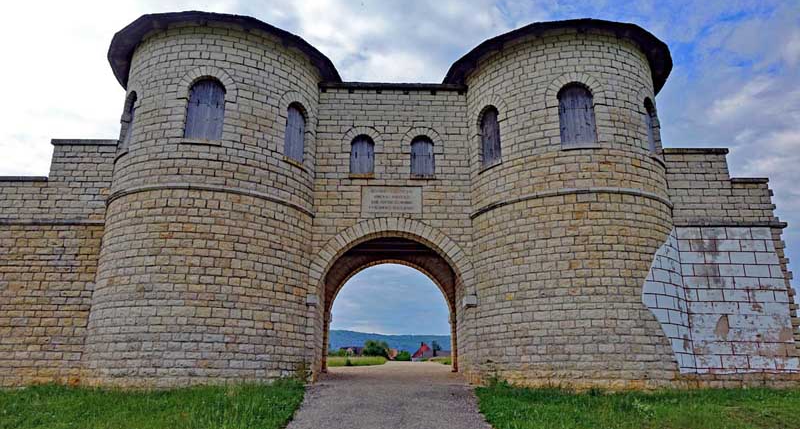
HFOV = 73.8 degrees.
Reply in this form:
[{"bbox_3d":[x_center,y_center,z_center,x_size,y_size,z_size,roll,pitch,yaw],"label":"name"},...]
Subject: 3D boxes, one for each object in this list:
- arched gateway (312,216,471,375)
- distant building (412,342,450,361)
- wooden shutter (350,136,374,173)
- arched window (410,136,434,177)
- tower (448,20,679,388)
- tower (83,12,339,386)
[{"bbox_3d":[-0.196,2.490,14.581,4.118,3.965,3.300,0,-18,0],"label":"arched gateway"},{"bbox_3d":[10.929,48.150,184.970,13.200,7.000,10.000,0,-18,0],"label":"distant building"},{"bbox_3d":[-0.979,-1.548,14.258,0.610,1.143,0.280,0,-18,0],"label":"wooden shutter"},{"bbox_3d":[0.611,-1.509,14.268,0.610,1.155,0.120,0,-18,0],"label":"arched window"},{"bbox_3d":[4.396,0.043,14.350,6.056,8.870,6.056,0,-18,0],"label":"tower"},{"bbox_3d":[-4.804,-0.015,14.235,6.056,8.870,6.056,0,-18,0],"label":"tower"}]

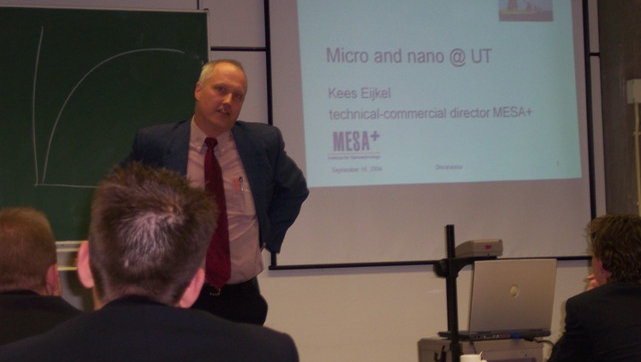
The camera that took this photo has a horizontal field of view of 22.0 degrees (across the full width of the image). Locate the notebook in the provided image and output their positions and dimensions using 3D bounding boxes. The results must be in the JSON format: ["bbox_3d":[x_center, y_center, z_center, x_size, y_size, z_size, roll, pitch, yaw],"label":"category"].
[{"bbox_3d":[0.637,0.428,5.940,0.322,0.278,0.325,-1,-3,-21],"label":"notebook"}]

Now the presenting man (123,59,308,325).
[{"bbox_3d":[-0.325,0.511,5.223,0.620,1.800,0.350,-2,-3,-8],"label":"presenting man"}]

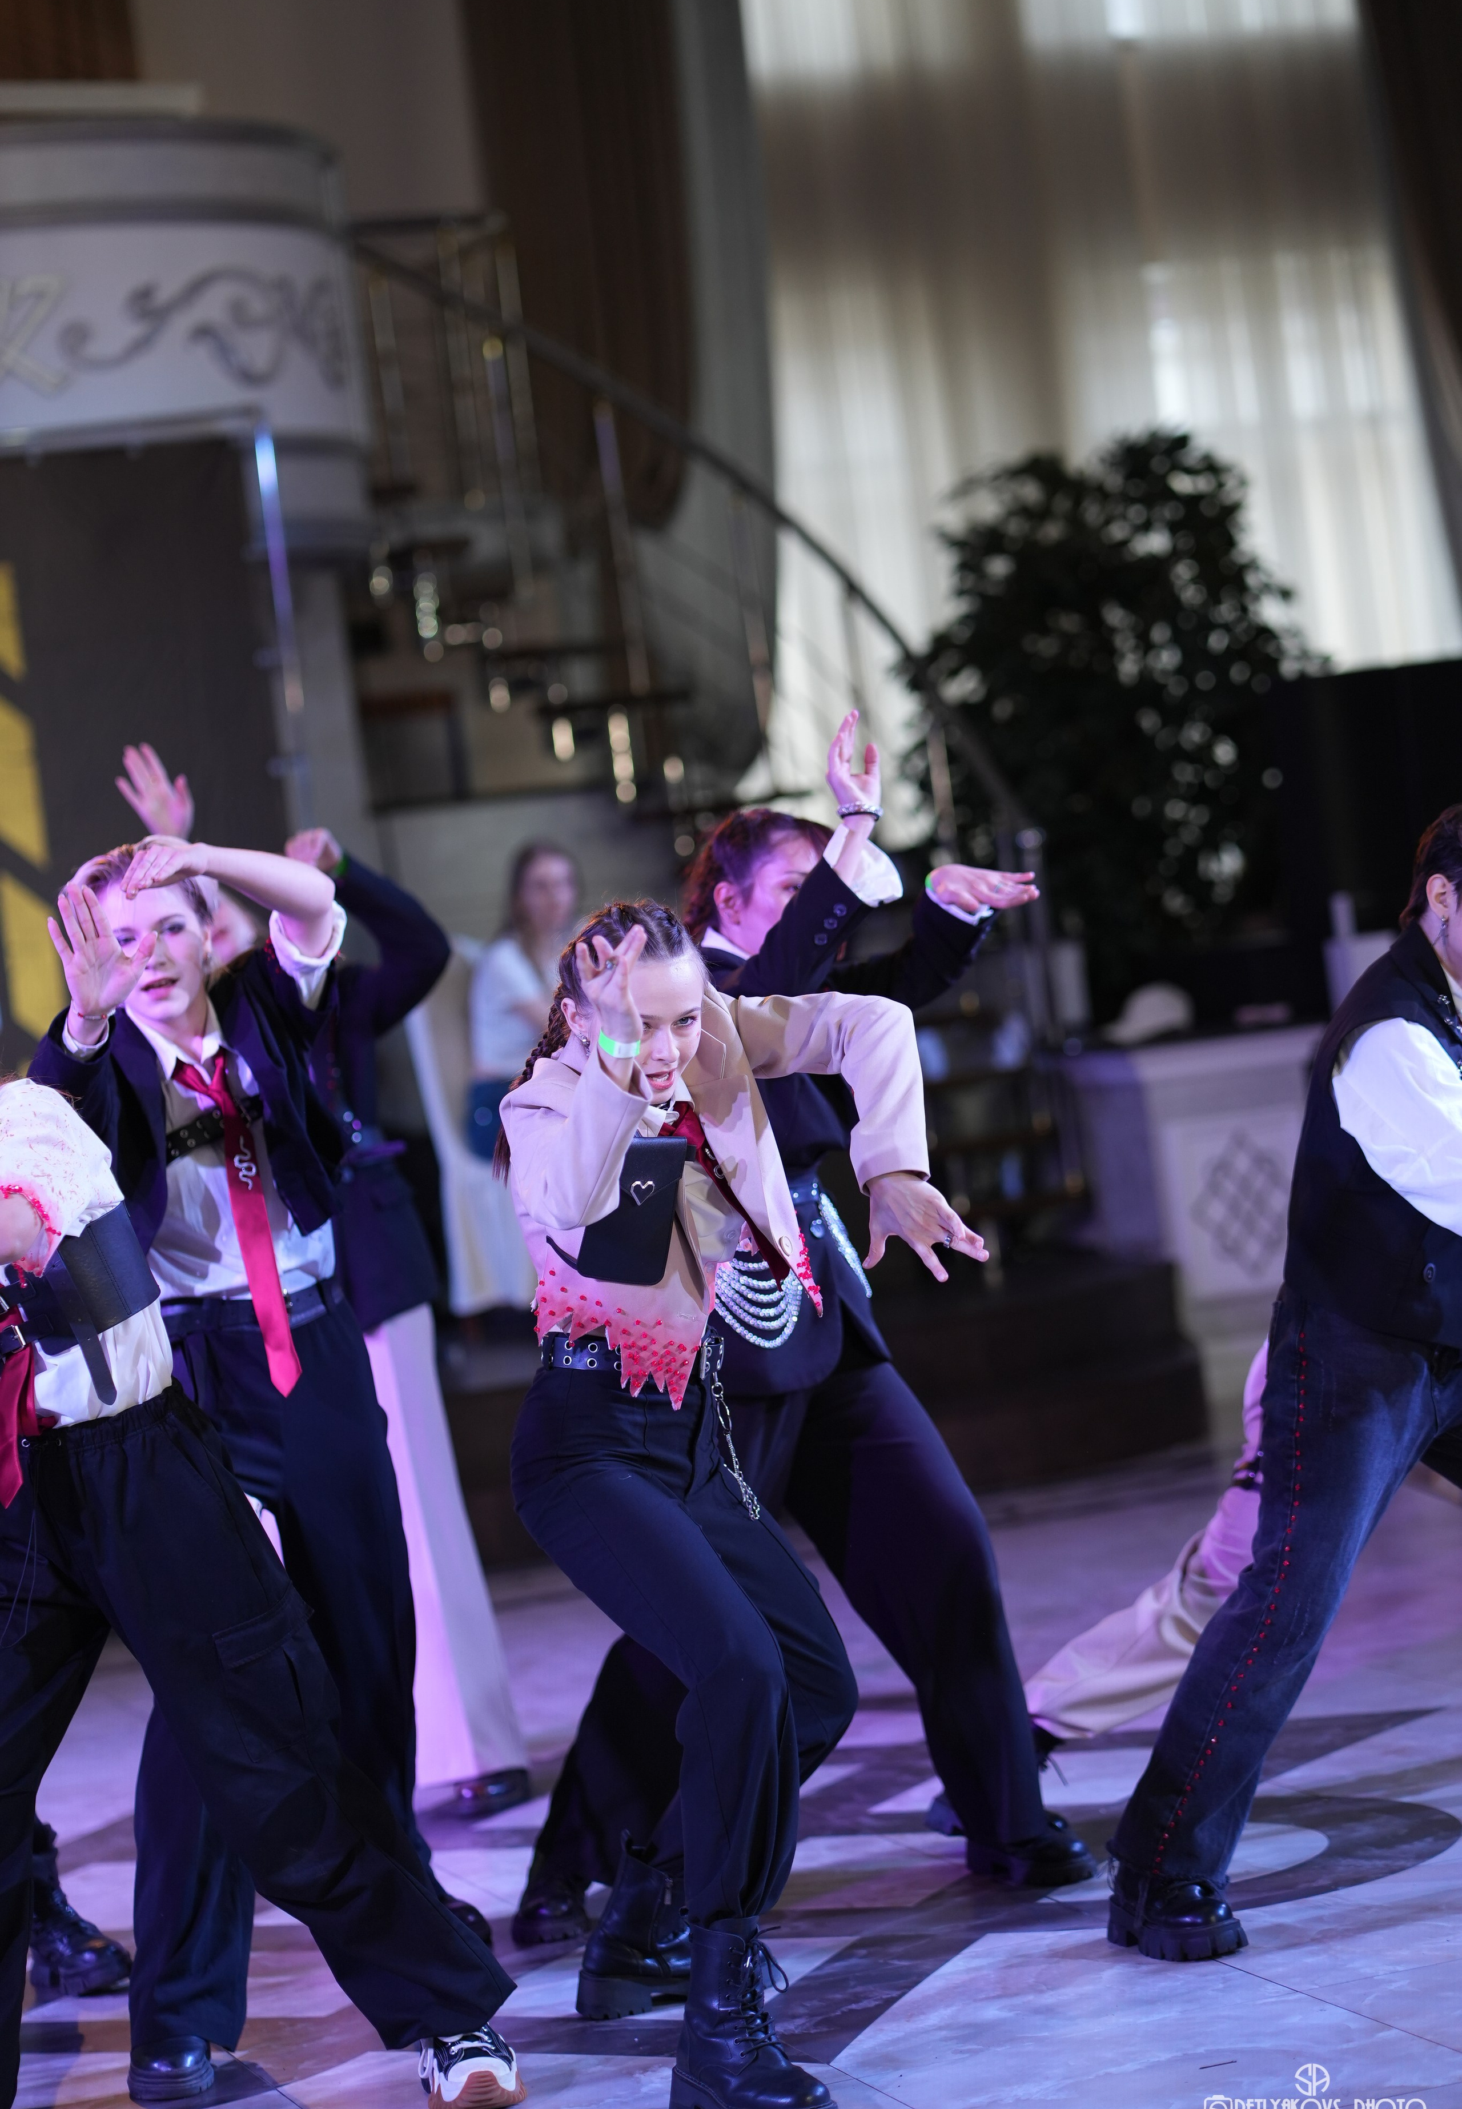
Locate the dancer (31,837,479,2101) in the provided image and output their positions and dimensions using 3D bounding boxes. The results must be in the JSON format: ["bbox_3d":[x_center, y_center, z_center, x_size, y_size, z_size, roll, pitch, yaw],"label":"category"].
[{"bbox_3d":[-0.665,0.508,7.110,0.670,1.640,0.770,-7,1,-20],"label":"dancer"}]

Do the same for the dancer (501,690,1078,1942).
[{"bbox_3d":[0.039,0.393,7.456,0.720,1.700,0.750,-7,1,-33],"label":"dancer"}]

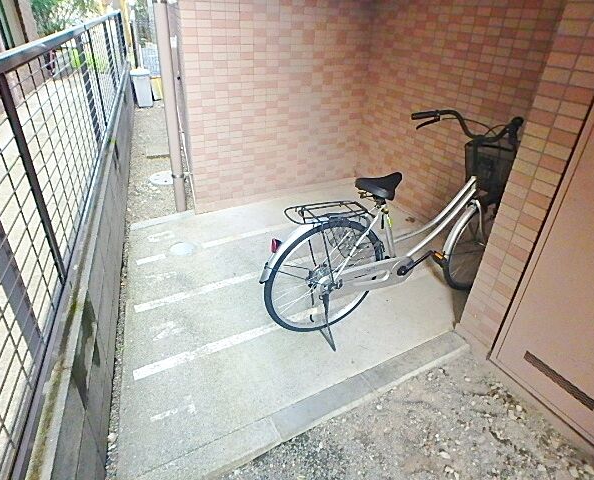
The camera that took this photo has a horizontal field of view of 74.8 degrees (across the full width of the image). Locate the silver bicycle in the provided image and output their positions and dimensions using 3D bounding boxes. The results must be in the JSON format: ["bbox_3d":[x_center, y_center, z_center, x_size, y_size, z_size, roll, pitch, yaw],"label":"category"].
[{"bbox_3d":[0.604,-0.084,1.977,1.678,1.055,0.536,-11,33,-23],"label":"silver bicycle"}]

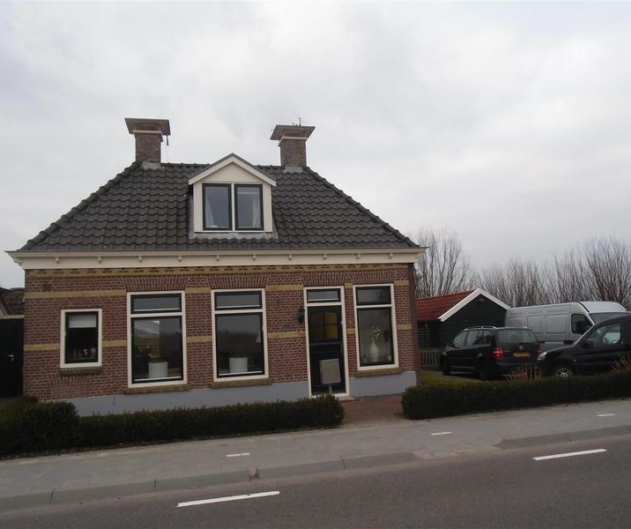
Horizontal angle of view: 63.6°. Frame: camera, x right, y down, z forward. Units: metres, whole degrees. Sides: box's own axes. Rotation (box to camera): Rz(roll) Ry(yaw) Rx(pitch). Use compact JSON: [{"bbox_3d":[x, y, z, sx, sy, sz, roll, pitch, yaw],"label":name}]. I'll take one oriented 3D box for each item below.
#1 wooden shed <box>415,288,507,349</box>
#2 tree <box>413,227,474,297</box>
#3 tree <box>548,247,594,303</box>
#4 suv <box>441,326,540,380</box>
[{"bbox_3d":[6.355,2.995,24.602,4.000,3.250,6.200,-1,-7,-15],"label":"wooden shed"},{"bbox_3d":[7.978,1.486,31.083,4.000,7.600,3.800,-1,-7,-15],"label":"tree"},{"bbox_3d":[14.359,1.815,28.088,2.800,5.680,2.660,-1,-7,-15],"label":"tree"},{"bbox_3d":[5.918,3.062,17.819,1.820,1.660,4.400,-1,-6,-12],"label":"suv"}]

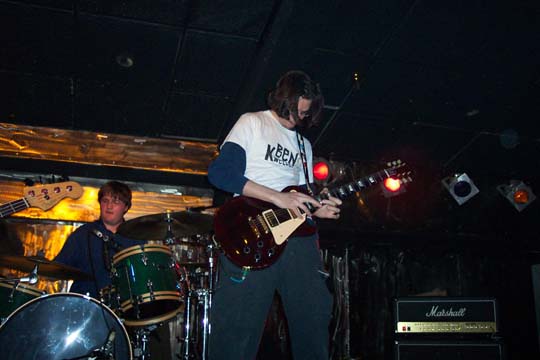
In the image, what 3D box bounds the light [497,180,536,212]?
[{"bbox_3d":[2.075,0.115,4.710,0.200,0.230,0.220,-41,-6,25],"label":"light"}]

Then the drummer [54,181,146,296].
[{"bbox_3d":[-0.896,0.569,3.079,0.670,1.300,0.800,5,-19,-14],"label":"drummer"}]

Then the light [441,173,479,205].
[{"bbox_3d":[1.520,0.047,4.512,0.200,0.230,0.220,-39,-2,22],"label":"light"}]

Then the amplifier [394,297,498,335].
[{"bbox_3d":[1.318,1.046,4.322,0.745,0.290,0.215,-1,-18,6],"label":"amplifier"}]

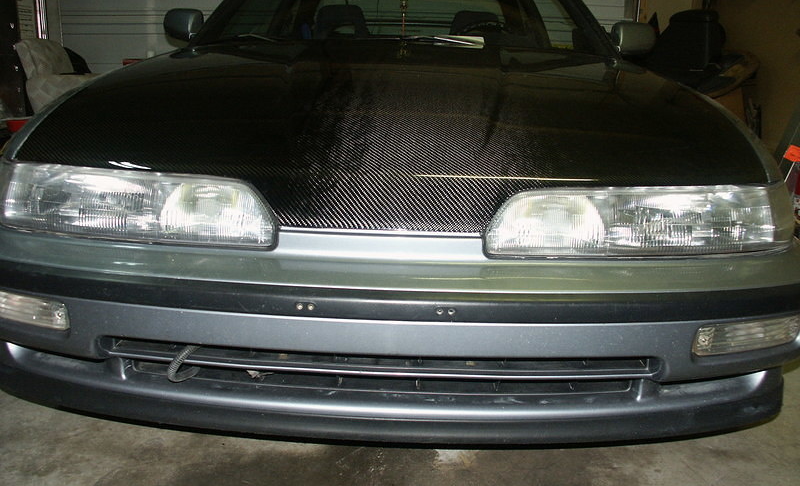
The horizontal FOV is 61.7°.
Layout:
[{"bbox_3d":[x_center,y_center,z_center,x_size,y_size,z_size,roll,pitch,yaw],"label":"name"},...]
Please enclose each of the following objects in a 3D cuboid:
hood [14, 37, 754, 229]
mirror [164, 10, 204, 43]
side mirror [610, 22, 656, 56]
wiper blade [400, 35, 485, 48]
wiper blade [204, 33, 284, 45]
[{"bbox_3d":[-0.007,-0.328,1.657,1.450,0.290,1.200,2,16,1],"label":"hood"},{"bbox_3d":[-0.831,-0.840,2.601,0.175,0.122,0.115,2,16,1],"label":"mirror"},{"bbox_3d":[0.893,-0.784,2.570,0.175,0.122,0.115,2,16,1],"label":"side mirror"},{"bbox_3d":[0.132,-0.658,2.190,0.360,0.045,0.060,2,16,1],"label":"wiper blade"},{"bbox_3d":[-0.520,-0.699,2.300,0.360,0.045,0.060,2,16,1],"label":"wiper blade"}]

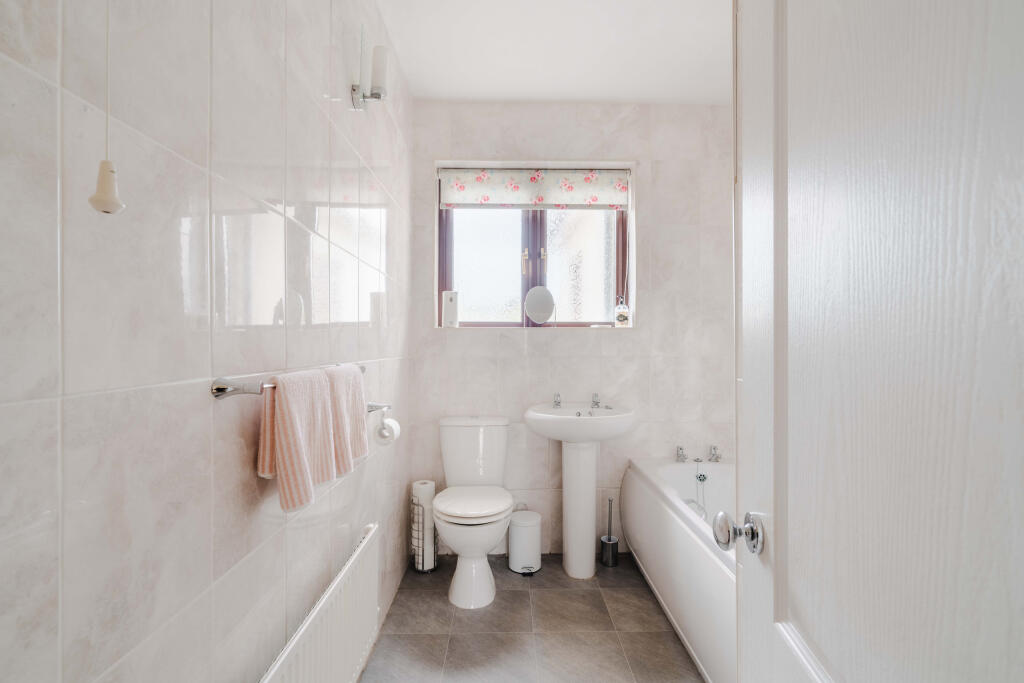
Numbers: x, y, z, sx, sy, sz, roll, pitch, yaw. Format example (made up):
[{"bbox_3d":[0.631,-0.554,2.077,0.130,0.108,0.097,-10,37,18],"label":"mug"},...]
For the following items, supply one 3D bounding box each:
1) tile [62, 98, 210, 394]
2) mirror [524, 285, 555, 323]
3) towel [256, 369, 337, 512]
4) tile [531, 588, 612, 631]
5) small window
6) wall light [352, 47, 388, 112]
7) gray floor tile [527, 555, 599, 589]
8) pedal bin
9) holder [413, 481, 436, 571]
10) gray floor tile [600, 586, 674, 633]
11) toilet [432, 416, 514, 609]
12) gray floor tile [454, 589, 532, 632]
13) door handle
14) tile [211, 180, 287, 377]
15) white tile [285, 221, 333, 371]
[{"bbox_3d":[-0.525,-0.113,0.655,0.010,0.356,0.264,0,0,0],"label":"tile"},{"bbox_3d":[0.155,-0.206,2.540,0.170,0.220,0.040,0,0,-1],"label":"mirror"},{"bbox_3d":[-0.436,0.190,0.949,0.080,0.250,0.237,0,0,0],"label":"towel"},{"bbox_3d":[0.249,1.153,1.948,0.327,0.010,0.317,0,0,0],"label":"tile"},{"bbox_3d":[0.123,-0.537,2.600,1.100,0.915,0.100,0,0,-1],"label":"small window"},{"bbox_3d":[-0.490,-0.913,1.573,0.115,0.226,0.075,0,0,-1],"label":"wall light"},{"bbox_3d":[0.246,1.155,2.275,0.327,0.010,0.337,0,0,0],"label":"gray floor tile"},{"bbox_3d":[0.061,1.026,2.338,0.168,0.250,0.188,0,0,-5],"label":"pedal bin"},{"bbox_3d":[-0.456,0.936,2.324,0.135,0.433,0.135,0,0,-27],"label":"holder"},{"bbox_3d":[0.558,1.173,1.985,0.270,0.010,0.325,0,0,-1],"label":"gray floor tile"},{"bbox_3d":[-0.183,0.783,2.187,0.370,0.775,0.620,0,0,-1],"label":"toilet"},{"bbox_3d":[-0.080,1.173,1.985,0.333,0.010,0.325,0,0,-1],"label":"gray floor tile"},{"bbox_3d":[0.267,0.228,0.544,0.055,0.050,0.050,0,0,8],"label":"door handle"},{"bbox_3d":[-0.527,-0.111,0.918,0.010,0.356,0.264,0,0,0],"label":"tile"},{"bbox_3d":[-0.529,-0.110,1.182,0.010,0.356,0.264,0,0,0],"label":"white tile"}]

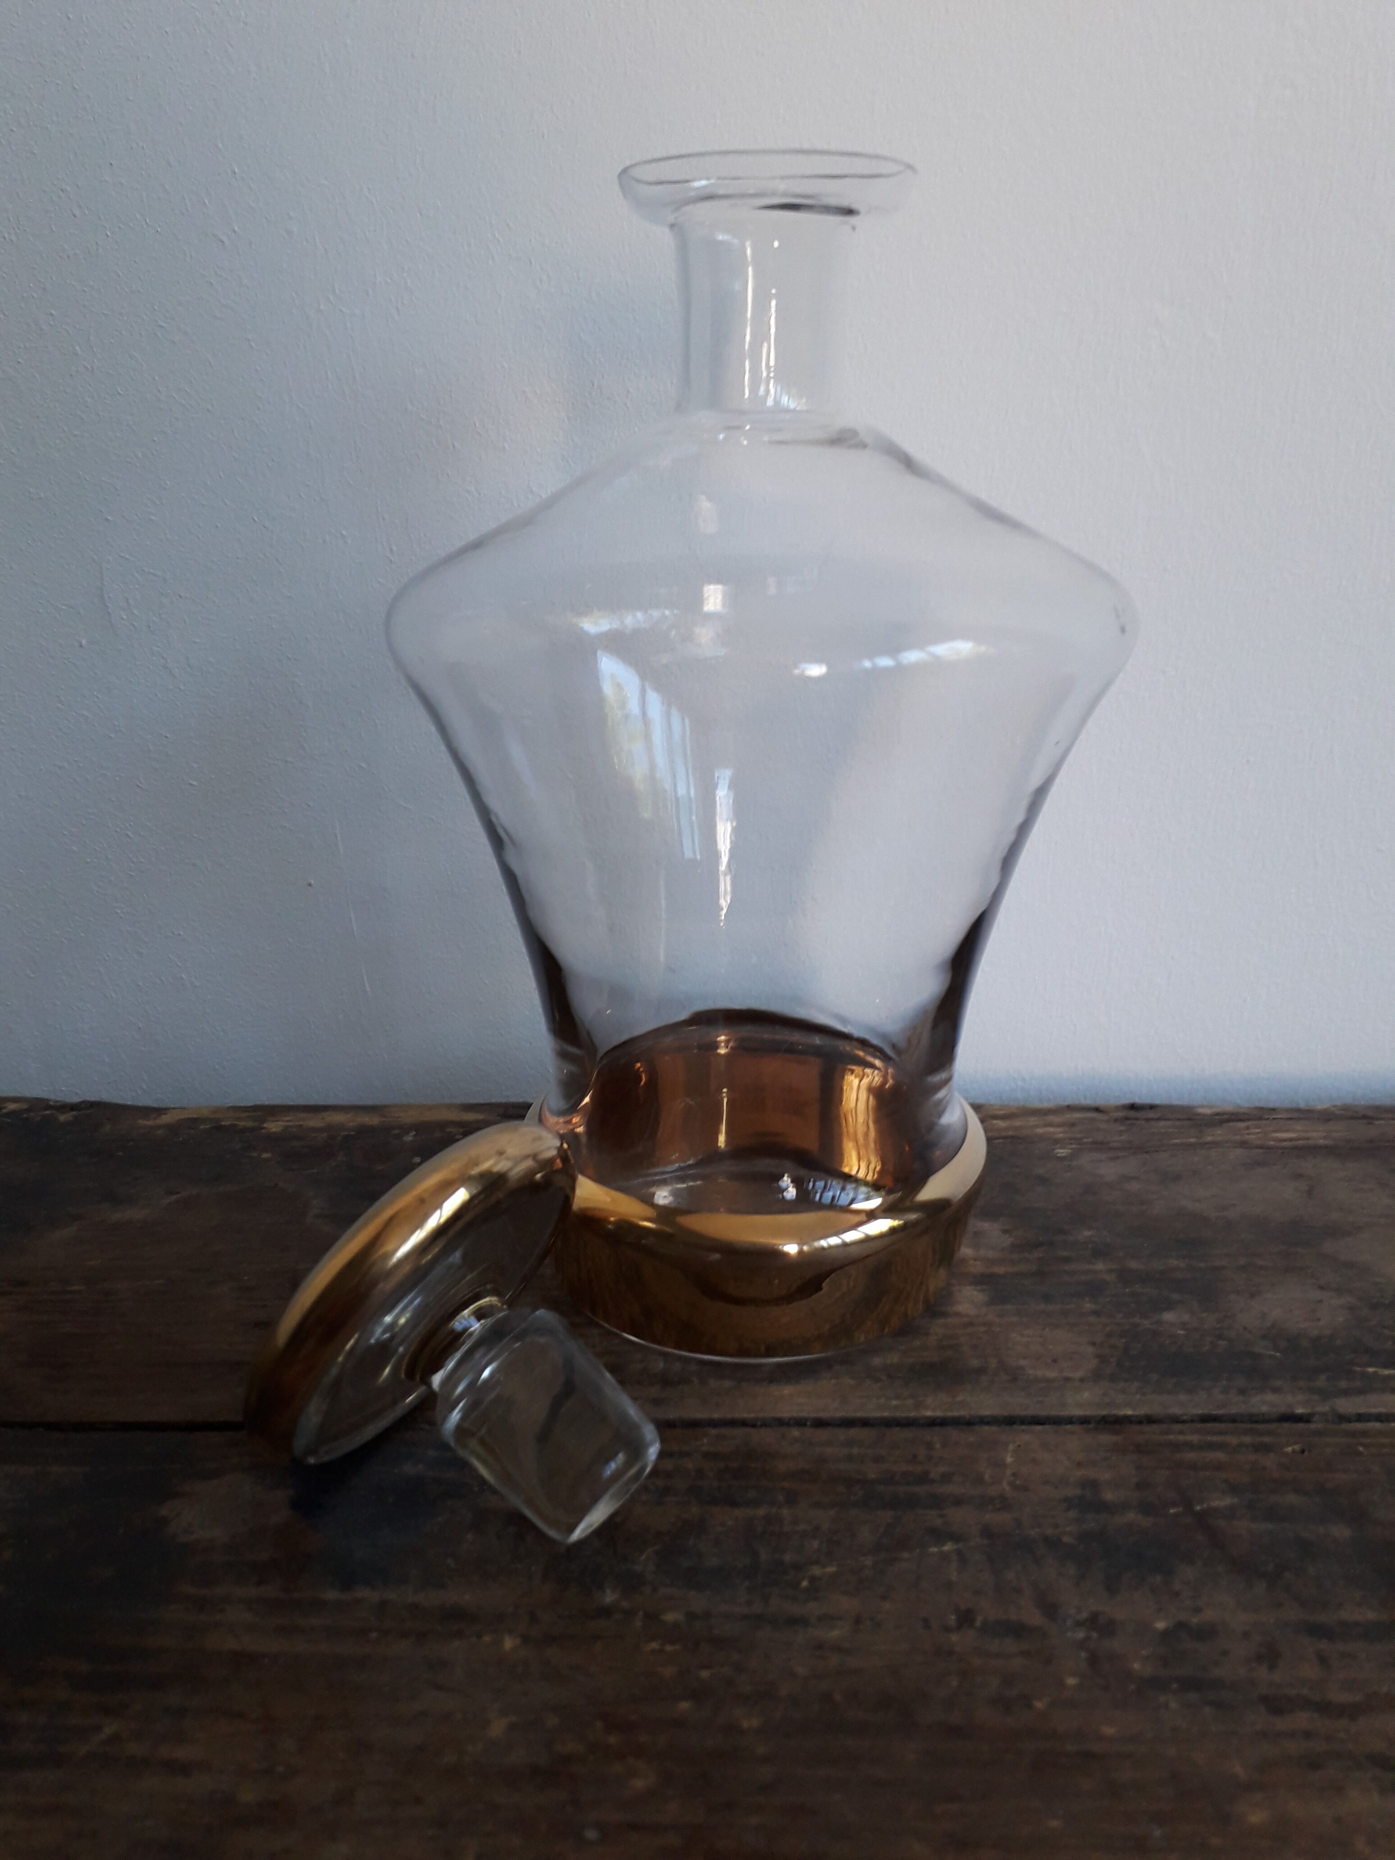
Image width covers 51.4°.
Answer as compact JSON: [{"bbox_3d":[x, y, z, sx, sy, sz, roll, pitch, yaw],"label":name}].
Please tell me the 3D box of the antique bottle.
[{"bbox_3d":[0.013,-0.035,0.316,0.152,0.231,0.152,0,18,0],"label":"antique bottle"}]

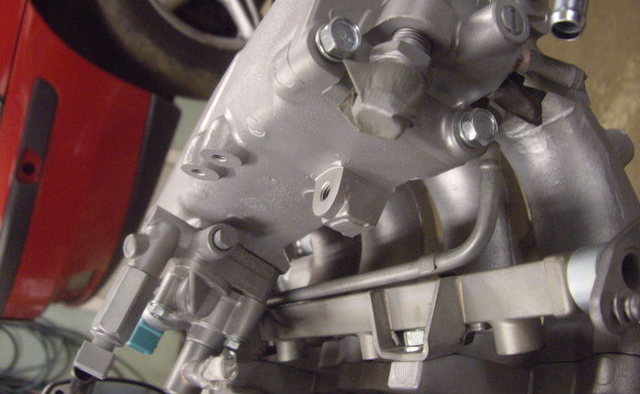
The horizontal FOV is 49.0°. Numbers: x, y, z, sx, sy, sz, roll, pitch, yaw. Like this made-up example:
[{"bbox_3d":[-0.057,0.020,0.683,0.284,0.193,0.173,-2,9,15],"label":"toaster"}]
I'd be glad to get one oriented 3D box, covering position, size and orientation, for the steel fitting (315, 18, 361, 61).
[{"bbox_3d":[0.007,-0.062,0.275,0.009,0.017,0.017,163,108,-65],"label":"steel fitting"}]

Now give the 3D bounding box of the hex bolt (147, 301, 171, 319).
[{"bbox_3d":[-0.101,0.071,0.440,0.014,0.014,0.008,90,-160,-56],"label":"hex bolt"}]

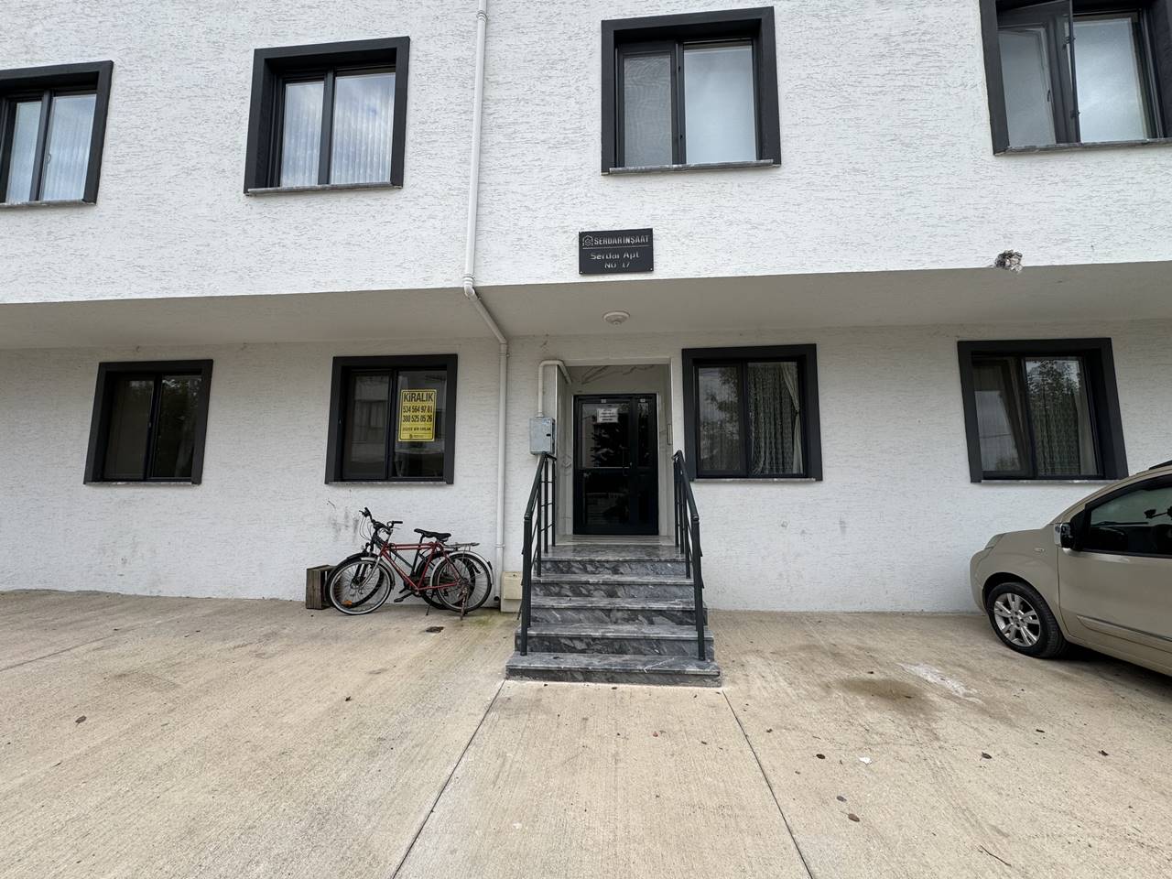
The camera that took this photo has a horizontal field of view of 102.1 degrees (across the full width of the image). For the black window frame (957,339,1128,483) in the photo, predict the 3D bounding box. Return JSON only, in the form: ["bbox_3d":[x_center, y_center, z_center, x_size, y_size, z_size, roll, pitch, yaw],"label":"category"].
[{"bbox_3d":[5.234,-0.326,5.540,1.665,1.657,0.200,0,-7,4],"label":"black window frame"}]

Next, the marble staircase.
[{"bbox_3d":[0.271,1.501,4.513,1.527,0.722,2.233,0,-7,4],"label":"marble staircase"}]

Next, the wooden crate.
[{"bbox_3d":[-3.144,1.760,5.685,0.211,0.448,0.350,0,-7,4],"label":"wooden crate"}]

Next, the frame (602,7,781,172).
[{"bbox_3d":[0.997,-3.354,4.671,1.672,1.657,0.200,0,-7,4],"label":"frame"}]

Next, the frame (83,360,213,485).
[{"bbox_3d":[-5.799,-0.223,6.401,1.650,1.659,0.200,0,-7,4],"label":"frame"}]

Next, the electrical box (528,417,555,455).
[{"bbox_3d":[-0.532,-0.023,5.815,0.256,0.434,0.190,0,-7,4],"label":"electrical box"}]

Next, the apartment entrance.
[{"bbox_3d":[0.425,0.352,6.868,1.210,2.022,0.090,0,-7,4],"label":"apartment entrance"}]

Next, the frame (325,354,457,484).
[{"bbox_3d":[-2.463,-0.248,6.140,1.663,1.655,0.200,0,-7,4],"label":"frame"}]

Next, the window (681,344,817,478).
[{"bbox_3d":[1.991,-0.308,5.795,1.593,1.639,0.200,0,-7,4],"label":"window"}]

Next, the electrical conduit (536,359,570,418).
[{"bbox_3d":[-0.397,-0.573,6.342,0.293,0.733,0.990,0,-7,4],"label":"electrical conduit"}]

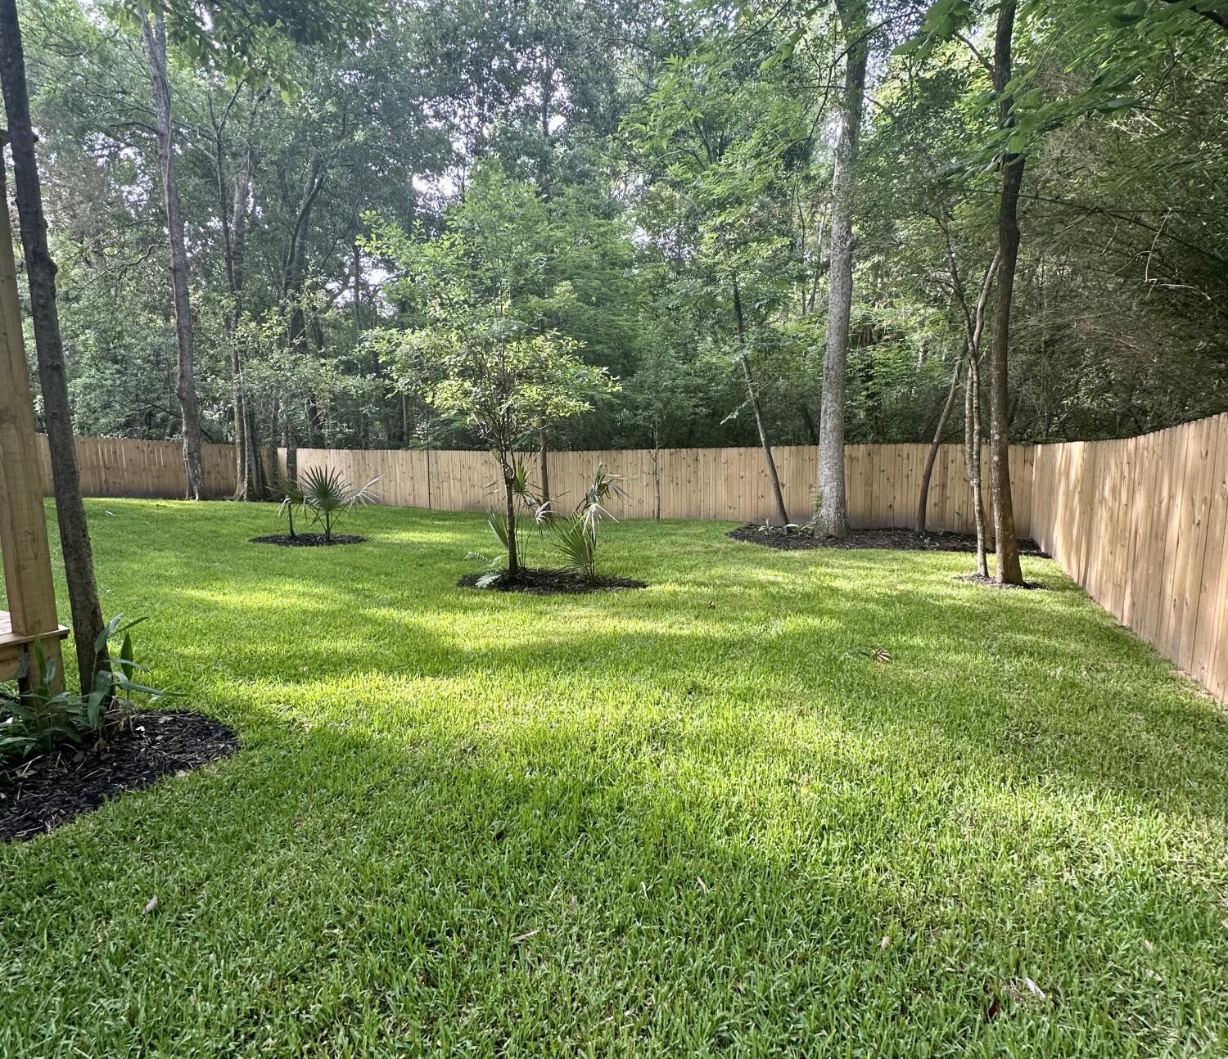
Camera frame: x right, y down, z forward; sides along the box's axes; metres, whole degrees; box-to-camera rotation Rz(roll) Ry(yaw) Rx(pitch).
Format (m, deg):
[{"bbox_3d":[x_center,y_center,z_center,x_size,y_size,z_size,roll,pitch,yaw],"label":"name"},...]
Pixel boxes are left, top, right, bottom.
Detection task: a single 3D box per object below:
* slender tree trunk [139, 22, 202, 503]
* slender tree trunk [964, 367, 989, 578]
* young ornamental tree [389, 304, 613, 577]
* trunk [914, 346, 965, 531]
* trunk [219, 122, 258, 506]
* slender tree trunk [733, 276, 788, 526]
[{"bbox_3d":[-13.106,-7.823,19.779,0.750,13.900,0.700,-5,8,-32],"label":"slender tree trunk"},{"bbox_3d":[4.677,-0.730,8.494,0.360,2.690,0.250,3,8,29],"label":"slender tree trunk"},{"bbox_3d":[-1.325,-1.064,8.191,2.750,3.370,2.500,-2,7,-9],"label":"young ornamental tree"},{"bbox_3d":[6.380,-1.680,12.979,0.650,3.540,0.350,3,8,25],"label":"trunk"},{"bbox_3d":[-11.392,-6.769,20.434,1.300,11.690,0.900,-5,8,-29],"label":"trunk"},{"bbox_3d":[3.230,-2.797,14.508,1.200,5.420,0.450,1,7,15],"label":"slender tree trunk"}]

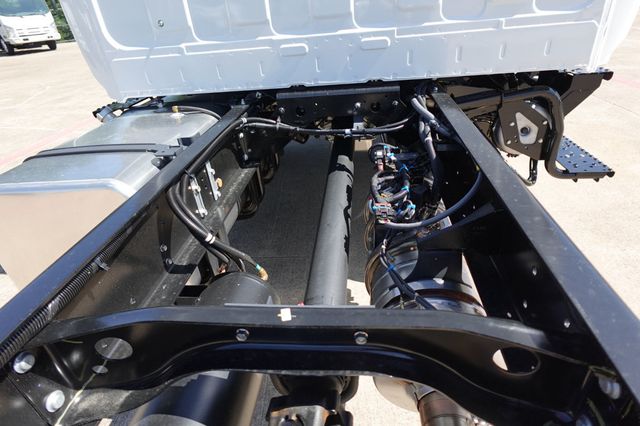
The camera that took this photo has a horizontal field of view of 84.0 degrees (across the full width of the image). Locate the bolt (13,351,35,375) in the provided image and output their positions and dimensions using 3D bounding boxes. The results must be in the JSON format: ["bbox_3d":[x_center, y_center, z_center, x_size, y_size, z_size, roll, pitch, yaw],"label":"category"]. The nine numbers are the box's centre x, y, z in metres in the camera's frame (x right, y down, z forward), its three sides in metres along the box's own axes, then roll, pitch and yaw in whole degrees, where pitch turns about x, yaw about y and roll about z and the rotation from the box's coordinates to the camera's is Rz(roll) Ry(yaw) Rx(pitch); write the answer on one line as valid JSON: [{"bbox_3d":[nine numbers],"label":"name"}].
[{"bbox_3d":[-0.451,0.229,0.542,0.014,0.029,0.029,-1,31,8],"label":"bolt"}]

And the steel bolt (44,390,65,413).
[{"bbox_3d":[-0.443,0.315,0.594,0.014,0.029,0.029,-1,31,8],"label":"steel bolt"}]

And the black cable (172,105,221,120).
[{"bbox_3d":[-0.530,-0.431,1.531,0.205,0.058,0.050,-1,31,8],"label":"black cable"}]

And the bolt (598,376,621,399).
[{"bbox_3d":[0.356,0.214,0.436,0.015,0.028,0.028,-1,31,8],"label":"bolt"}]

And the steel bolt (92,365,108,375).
[{"bbox_3d":[-0.397,0.283,0.643,0.024,0.024,0.010,-1,31,8],"label":"steel bolt"}]

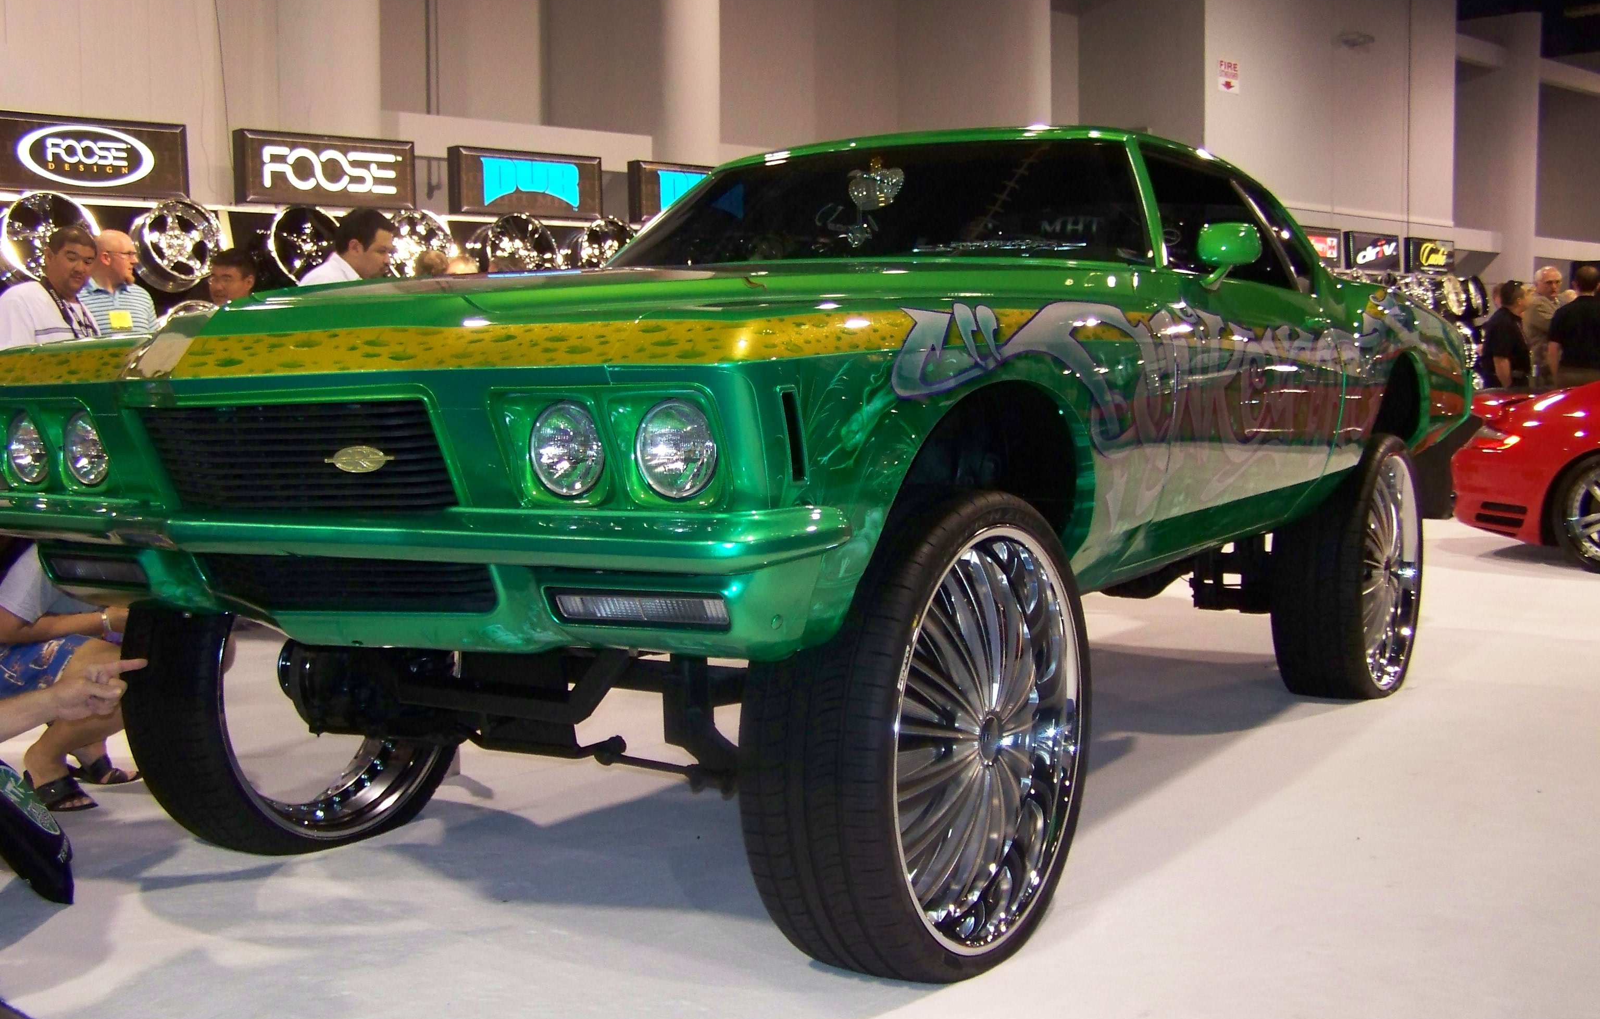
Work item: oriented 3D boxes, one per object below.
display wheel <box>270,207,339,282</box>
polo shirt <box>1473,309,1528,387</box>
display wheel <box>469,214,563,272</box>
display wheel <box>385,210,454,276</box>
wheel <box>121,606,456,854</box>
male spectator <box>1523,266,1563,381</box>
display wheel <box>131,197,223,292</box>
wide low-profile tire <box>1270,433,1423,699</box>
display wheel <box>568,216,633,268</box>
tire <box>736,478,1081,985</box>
[{"bbox_3d":[-3.331,-1.717,11.688,0.547,0.547,0.250,-5,-4,-45],"label":"display wheel"},{"bbox_3d":[4.812,-1.028,12.000,0.300,0.700,0.480,-1,4,-9],"label":"polo shirt"},{"bbox_3d":[-2.095,-1.826,12.921,0.647,0.647,0.250,-5,-4,-45],"label":"display wheel"},{"bbox_3d":[-2.716,-1.785,12.300,0.587,0.587,0.250,-5,-4,-45],"label":"display wheel"},{"bbox_3d":[-1.154,0.366,4.168,0.300,0.900,0.900,2,5,32],"label":"wheel"},{"bbox_3d":[5.137,-0.761,12.100,0.500,1.831,0.330,-3,5,-33],"label":"male spectator"},{"bbox_3d":[-3.931,-1.665,11.089,0.527,0.527,0.250,-5,-4,-45],"label":"display wheel"},{"bbox_3d":[1.869,0.202,5.964,0.300,0.900,0.900,2,5,32],"label":"wide low-profile tire"},{"bbox_3d":[-1.508,-1.941,13.502,0.552,0.552,0.250,-5,-4,-45],"label":"display wheel"},{"bbox_3d":[0.247,0.417,3.302,0.300,0.900,0.900,2,5,32],"label":"tire"}]

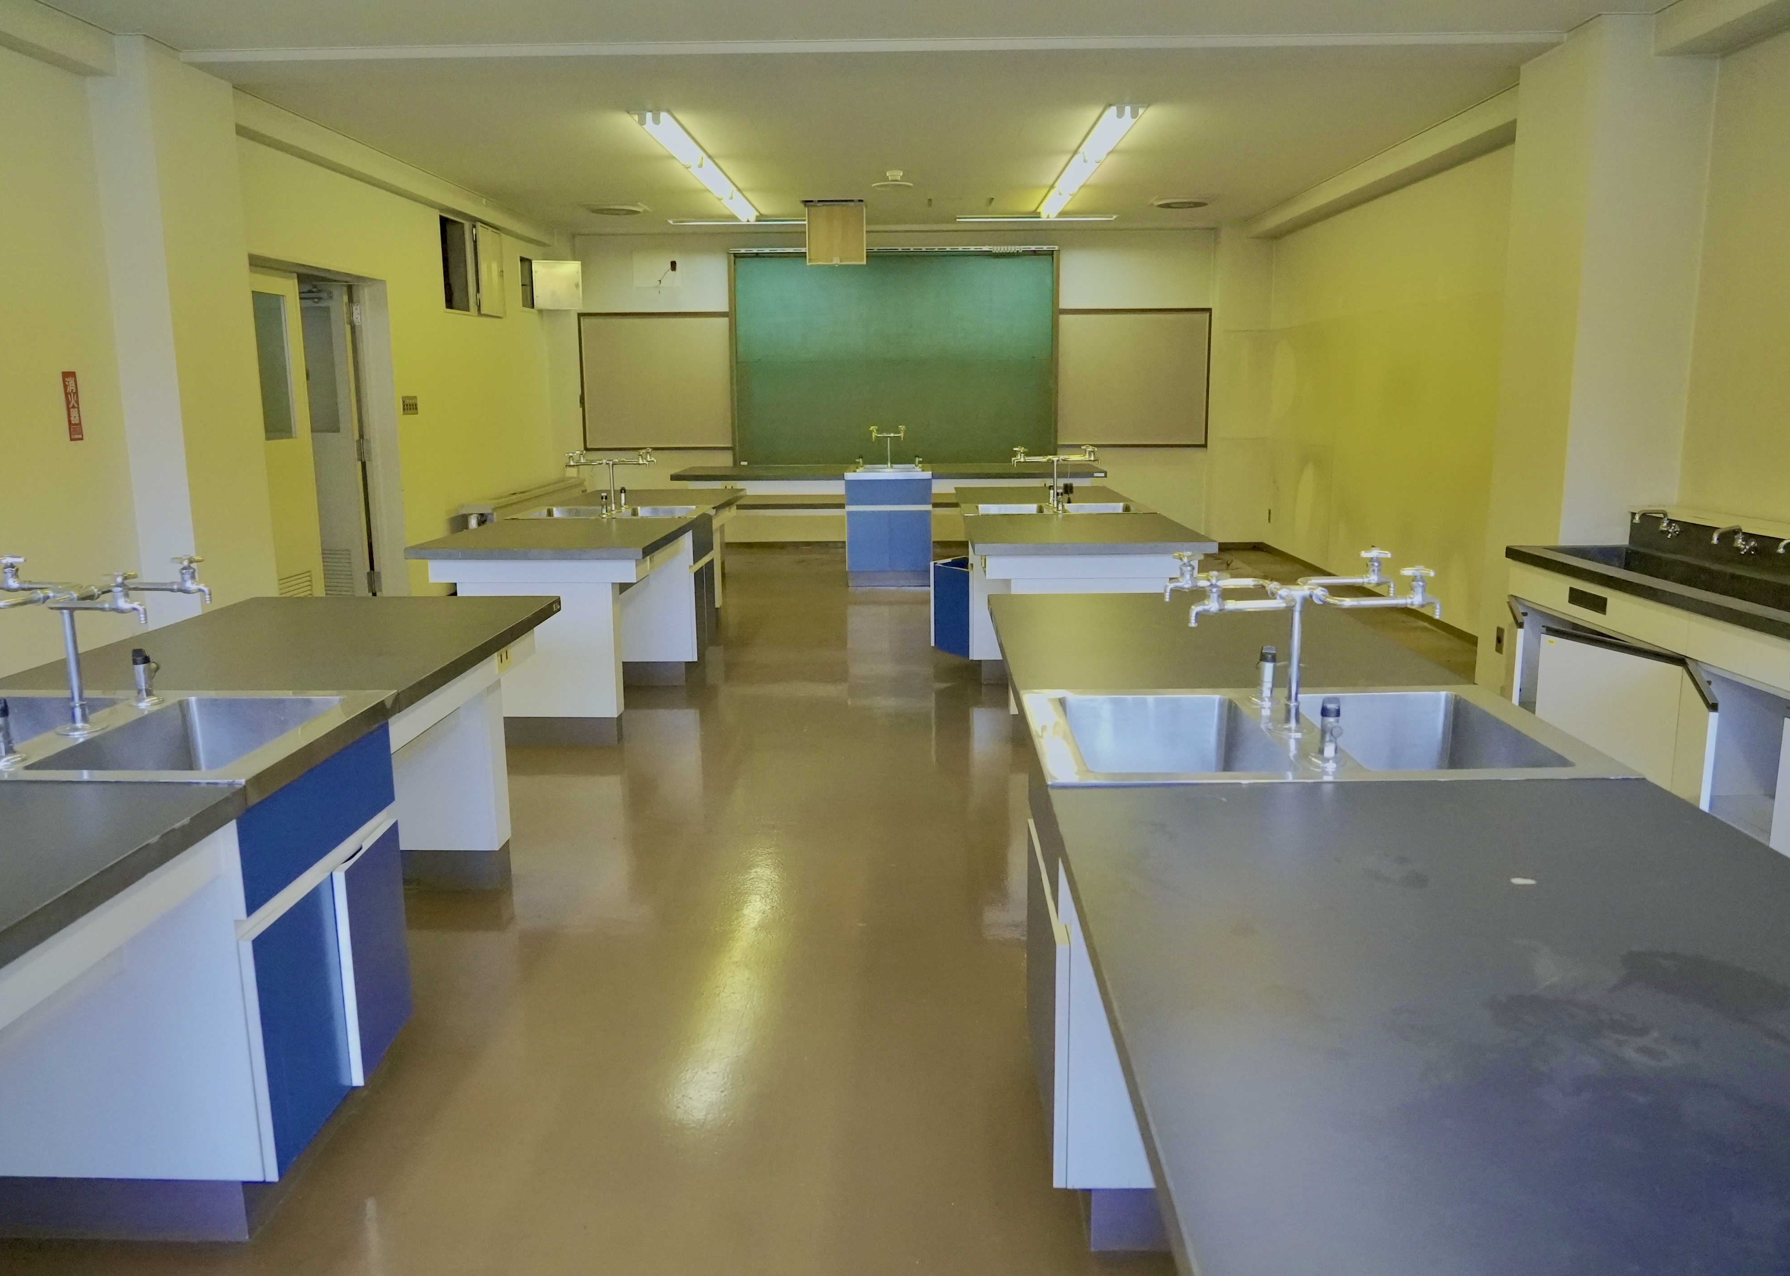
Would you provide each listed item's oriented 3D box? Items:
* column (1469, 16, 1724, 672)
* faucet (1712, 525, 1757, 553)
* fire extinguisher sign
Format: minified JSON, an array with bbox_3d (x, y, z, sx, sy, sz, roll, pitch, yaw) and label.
[{"bbox_3d":[2.847,-1.033,5.247,0.451,2.715,0.644,0,11,1],"label":"column"},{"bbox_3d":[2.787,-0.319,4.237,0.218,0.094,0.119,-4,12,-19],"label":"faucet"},{"bbox_3d":[-3.085,-0.868,4.789,0.008,0.252,0.080,0,11,1],"label":"fire extinguisher sign"}]

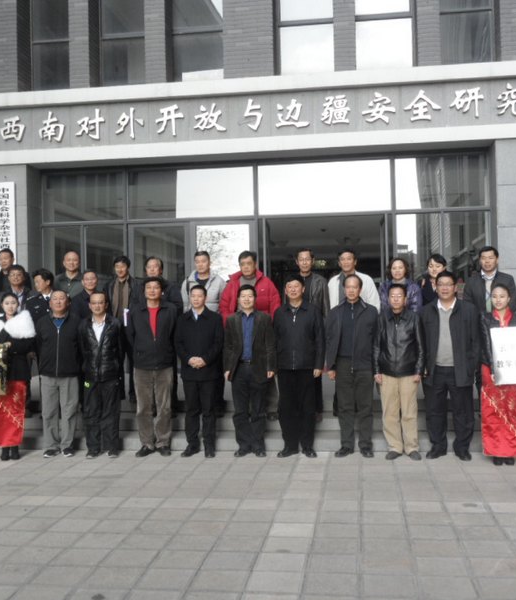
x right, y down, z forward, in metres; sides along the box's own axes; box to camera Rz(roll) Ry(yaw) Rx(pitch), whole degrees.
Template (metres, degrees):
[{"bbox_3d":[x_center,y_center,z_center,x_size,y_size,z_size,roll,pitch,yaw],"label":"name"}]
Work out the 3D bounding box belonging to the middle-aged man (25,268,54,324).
[{"bbox_3d":[-2.378,0.482,8.384,0.500,1.670,0.300,-1,-1,-7],"label":"middle-aged man"}]

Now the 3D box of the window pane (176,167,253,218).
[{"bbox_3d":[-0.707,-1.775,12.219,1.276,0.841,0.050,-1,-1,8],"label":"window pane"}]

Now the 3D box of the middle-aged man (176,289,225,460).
[{"bbox_3d":[-0.583,0.693,7.367,0.478,1.696,0.350,-1,-1,2],"label":"middle-aged man"}]

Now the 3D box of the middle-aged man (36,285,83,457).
[{"bbox_3d":[-2.023,0.739,7.498,0.477,1.671,0.350,-1,-1,-8],"label":"middle-aged man"}]

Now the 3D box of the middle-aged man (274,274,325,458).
[{"bbox_3d":[0.406,0.640,7.244,0.480,1.773,0.300,-1,-1,10],"label":"middle-aged man"}]

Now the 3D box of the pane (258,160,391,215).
[{"bbox_3d":[1.069,-1.819,11.982,2.105,0.855,0.050,-1,-1,8],"label":"pane"}]

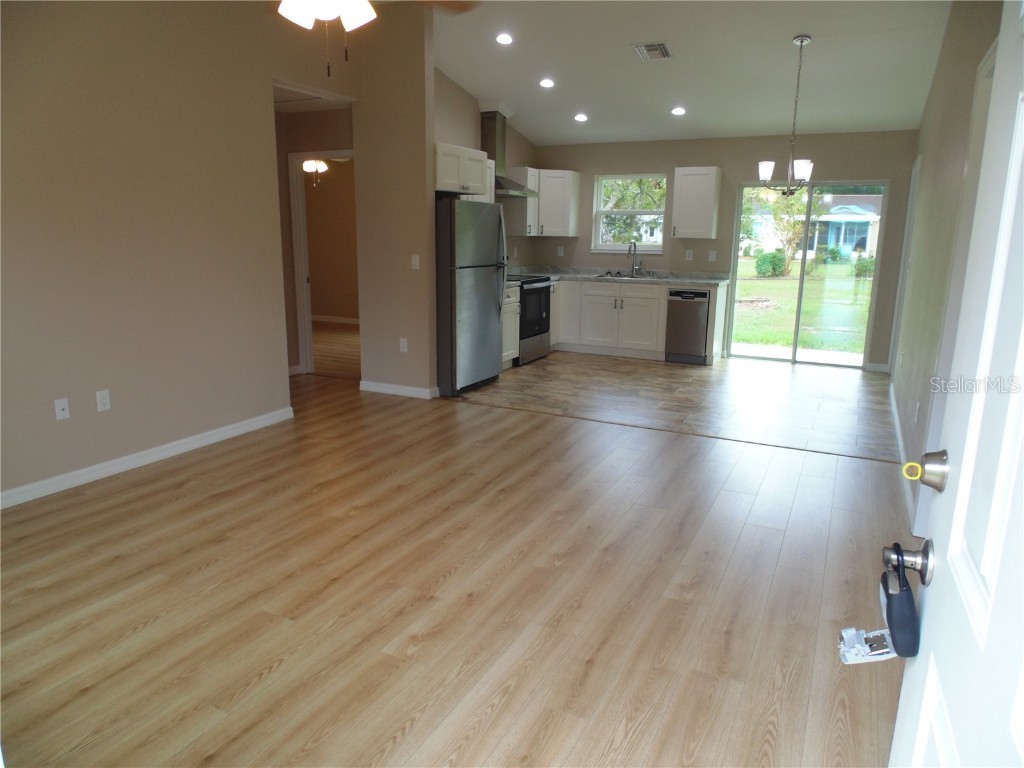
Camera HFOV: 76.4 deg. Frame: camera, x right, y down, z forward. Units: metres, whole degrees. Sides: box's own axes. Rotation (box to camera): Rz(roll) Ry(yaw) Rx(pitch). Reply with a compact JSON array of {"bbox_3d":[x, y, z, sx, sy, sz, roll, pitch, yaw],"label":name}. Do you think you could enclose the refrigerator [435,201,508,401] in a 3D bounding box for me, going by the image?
[{"bbox_3d":[-0.616,-0.842,6.115,0.800,1.680,0.790,7,14,27],"label":"refrigerator"}]

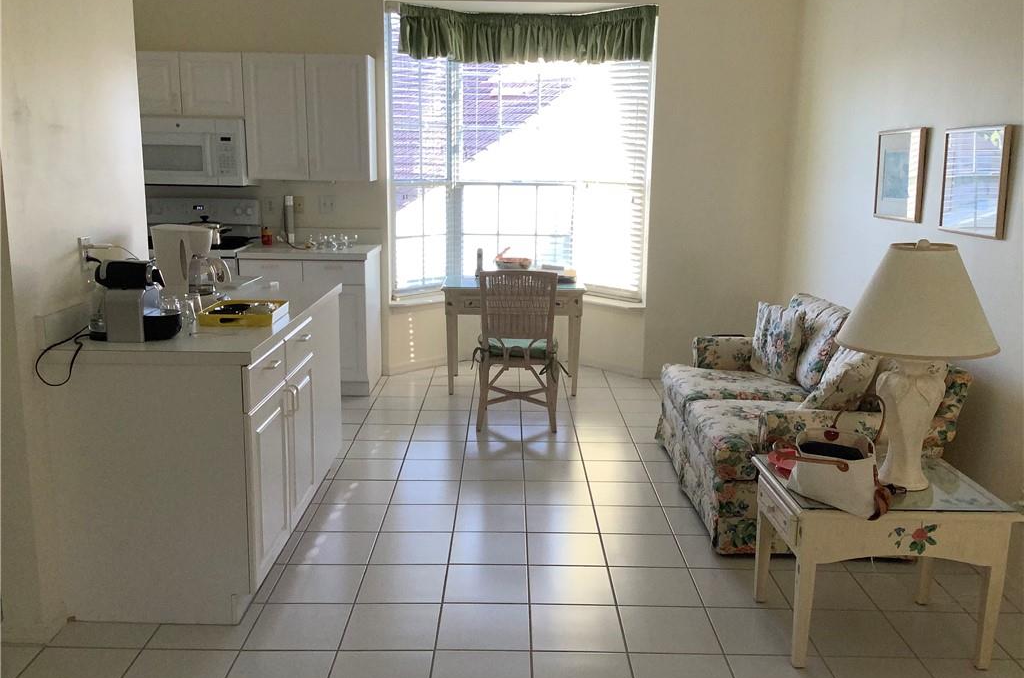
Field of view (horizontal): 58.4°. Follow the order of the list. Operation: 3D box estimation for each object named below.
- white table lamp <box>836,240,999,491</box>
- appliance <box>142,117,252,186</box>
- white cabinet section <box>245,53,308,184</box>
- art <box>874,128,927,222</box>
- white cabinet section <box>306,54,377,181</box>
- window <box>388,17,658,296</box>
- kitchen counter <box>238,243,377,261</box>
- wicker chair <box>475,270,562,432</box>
[{"bbox_3d":[1.257,0.082,2.859,0.505,0.775,0.505,1,11,0],"label":"white table lamp"},{"bbox_3d":[-2.039,-1.209,5.885,0.764,0.406,0.424,0,12,0],"label":"appliance"},{"bbox_3d":[-1.471,-1.412,5.883,0.387,0.769,0.335,1,12,0],"label":"white cabinet section"},{"bbox_3d":[1.833,-0.776,4.353,0.030,0.427,0.491,0,12,0],"label":"art"},{"bbox_3d":[-1.085,-1.408,5.885,0.384,0.769,0.335,1,12,0],"label":"white cabinet section"},{"bbox_3d":[0.049,-1.262,6.460,1.778,1.976,0.502,1,11,0],"label":"window"},{"bbox_3d":[-1.278,-0.566,5.904,0.794,0.049,0.660,0,12,0],"label":"kitchen counter"},{"bbox_3d":[0.032,0.029,5.253,0.473,0.915,0.545,0,12,0],"label":"wicker chair"}]

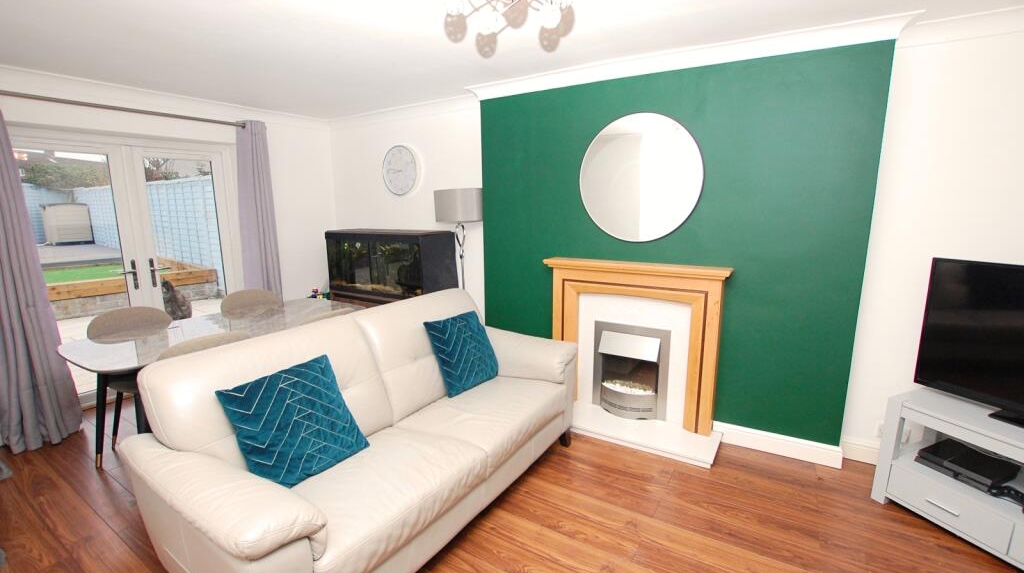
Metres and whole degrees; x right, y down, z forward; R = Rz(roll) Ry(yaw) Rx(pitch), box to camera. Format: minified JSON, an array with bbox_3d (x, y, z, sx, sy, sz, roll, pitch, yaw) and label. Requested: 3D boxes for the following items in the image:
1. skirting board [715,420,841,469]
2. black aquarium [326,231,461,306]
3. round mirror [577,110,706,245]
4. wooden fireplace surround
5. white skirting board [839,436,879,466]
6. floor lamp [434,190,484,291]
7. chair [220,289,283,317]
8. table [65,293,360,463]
[{"bbox_3d":[1.566,0.942,2.542,0.690,0.130,0.020,6,12,31],"label":"skirting board"},{"bbox_3d":[-1.124,-0.206,3.906,1.200,0.570,0.440,6,12,31],"label":"black aquarium"},{"bbox_3d":[0.806,-0.686,2.709,0.800,0.800,0.030,6,12,31],"label":"round mirror"},{"bbox_3d":[0.777,0.372,2.837,1.200,1.060,0.180,6,12,31],"label":"wooden fireplace surround"},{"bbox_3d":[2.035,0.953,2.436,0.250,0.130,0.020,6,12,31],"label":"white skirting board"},{"bbox_3d":[-0.401,0.055,3.364,0.370,1.620,0.370,6,12,31],"label":"floor lamp"},{"bbox_3d":[-1.865,0.458,3.328,0.550,0.850,0.480,6,12,31],"label":"chair"},{"bbox_3d":[-1.747,0.602,2.797,0.870,0.750,1.600,6,12,31],"label":"table"}]

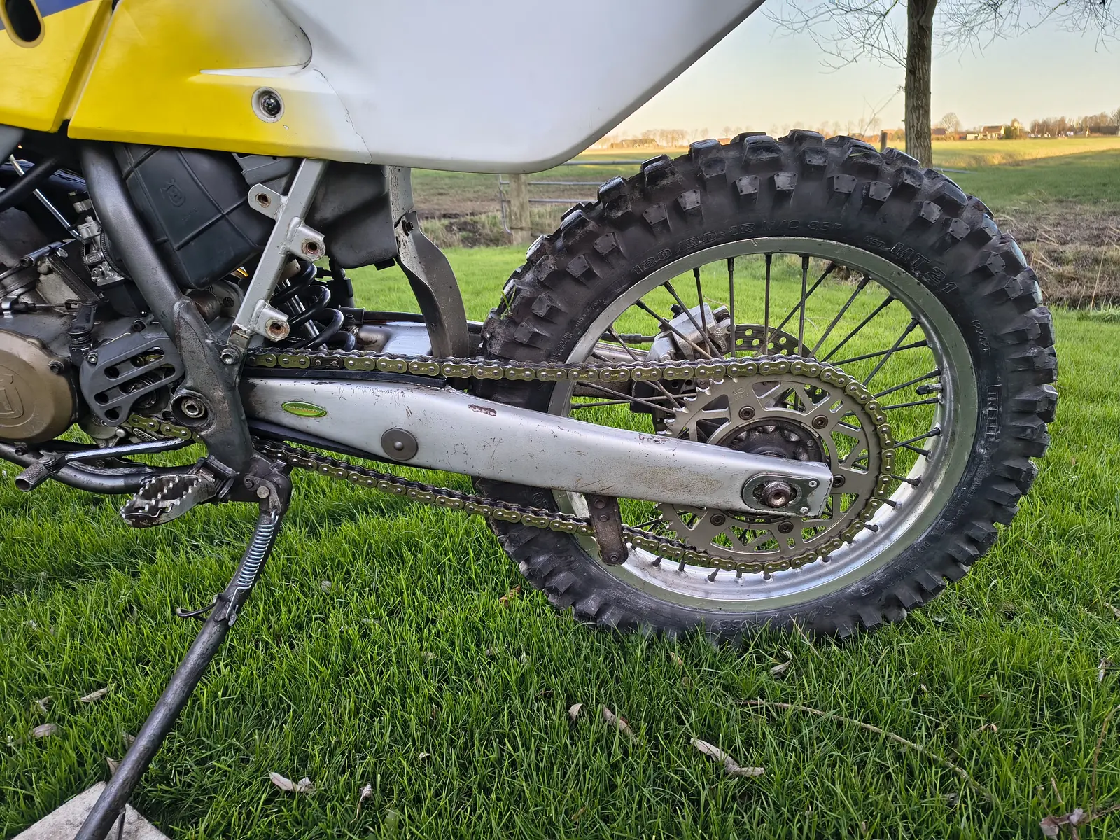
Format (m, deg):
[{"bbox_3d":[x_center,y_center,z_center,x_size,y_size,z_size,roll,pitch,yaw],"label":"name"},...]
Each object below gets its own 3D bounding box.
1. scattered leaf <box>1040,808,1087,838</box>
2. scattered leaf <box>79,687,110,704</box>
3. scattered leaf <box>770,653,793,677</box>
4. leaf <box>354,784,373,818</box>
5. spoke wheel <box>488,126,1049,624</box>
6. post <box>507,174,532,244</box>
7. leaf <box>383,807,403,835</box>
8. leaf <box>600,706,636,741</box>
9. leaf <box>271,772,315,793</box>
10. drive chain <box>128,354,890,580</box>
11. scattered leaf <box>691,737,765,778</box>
[{"bbox_3d":[0.493,0.394,0.759,0.047,0.016,0.028,-5,20,-11],"label":"scattered leaf"},{"bbox_3d":[-0.584,0.345,0.975,0.013,0.010,0.033,14,25,38],"label":"scattered leaf"},{"bbox_3d":[0.285,0.315,0.999,0.016,0.012,0.043,16,26,41],"label":"scattered leaf"},{"bbox_3d":[-0.204,0.396,0.805,0.015,0.012,0.040,-1,19,3],"label":"leaf"},{"bbox_3d":[0.225,0.016,0.916,0.673,0.673,0.125,-1,28,1],"label":"spoke wheel"},{"bbox_3d":[-0.316,-1.883,5.918,0.145,1.100,0.145,-1,19,0],"label":"post"},{"bbox_3d":[-0.168,0.403,0.780,0.016,0.010,0.024,5,20,17],"label":"leaf"},{"bbox_3d":[0.067,0.353,0.905,0.016,0.011,0.062,-12,22,-27],"label":"leaf"},{"bbox_3d":[-0.286,0.388,0.831,0.056,0.012,0.017,6,21,20],"label":"leaf"},{"bbox_3d":[-0.056,0.054,0.838,0.827,0.270,0.022,0,28,0],"label":"drive chain"},{"bbox_3d":[0.184,0.369,0.851,0.083,0.012,0.024,11,23,32],"label":"scattered leaf"}]

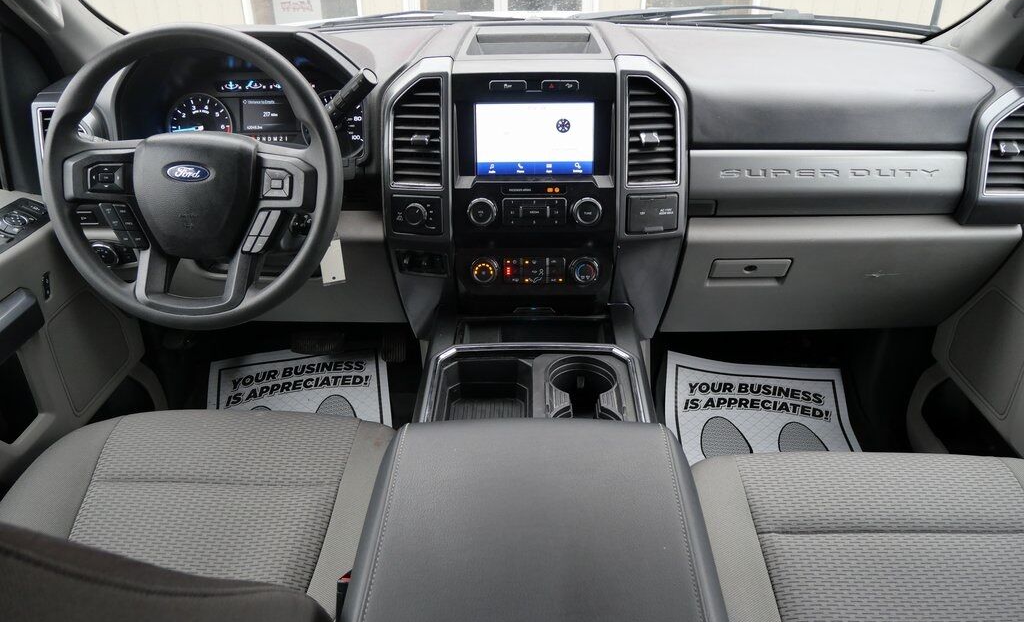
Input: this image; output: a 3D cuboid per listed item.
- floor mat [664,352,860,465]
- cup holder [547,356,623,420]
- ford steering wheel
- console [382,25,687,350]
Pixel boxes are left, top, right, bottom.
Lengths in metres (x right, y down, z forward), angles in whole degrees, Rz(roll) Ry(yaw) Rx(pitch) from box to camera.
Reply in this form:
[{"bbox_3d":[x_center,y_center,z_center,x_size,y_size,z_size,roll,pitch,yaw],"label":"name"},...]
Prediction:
[{"bbox_3d":[0.559,0.267,1.524,0.420,0.070,0.450,1,40,2],"label":"floor mat"},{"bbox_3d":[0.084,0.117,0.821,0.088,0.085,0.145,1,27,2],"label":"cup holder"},{"bbox_3d":[-0.404,-0.172,0.922,0.388,0.388,0.090,1,1,2],"label":"ford steering wheel"},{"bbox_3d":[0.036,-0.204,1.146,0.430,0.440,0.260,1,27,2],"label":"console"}]

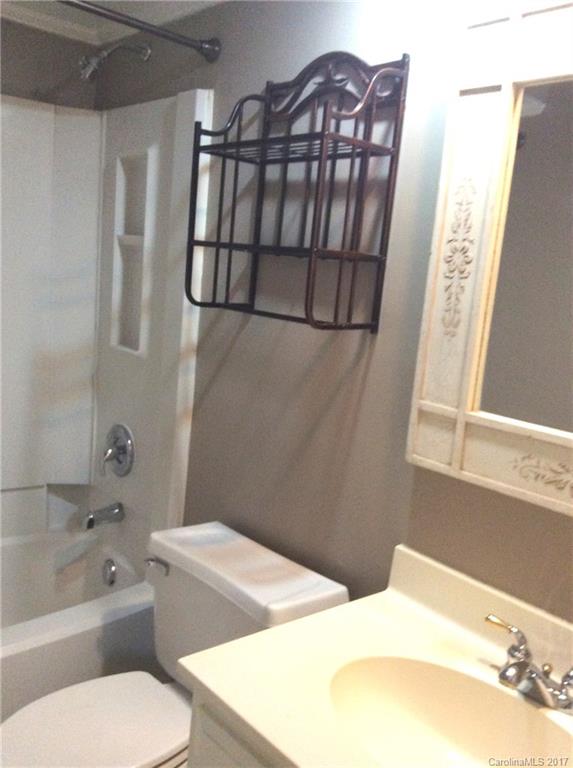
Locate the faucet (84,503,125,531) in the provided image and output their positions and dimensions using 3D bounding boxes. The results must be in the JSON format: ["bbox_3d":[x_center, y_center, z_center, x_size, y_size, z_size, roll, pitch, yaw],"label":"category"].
[{"bbox_3d":[-0.632,0.455,2.452,0.135,0.075,0.060,-4,13,-41],"label":"faucet"}]

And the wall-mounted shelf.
[{"bbox_3d":[0.000,-0.456,1.626,0.220,0.628,0.465,-4,13,-41],"label":"wall-mounted shelf"}]

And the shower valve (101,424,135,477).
[{"bbox_3d":[-0.607,0.238,2.462,0.062,0.175,0.175,-4,13,-41],"label":"shower valve"}]

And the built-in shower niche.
[{"bbox_3d":[-0.503,-0.433,2.374,0.050,0.652,0.225,-4,13,-41],"label":"built-in shower niche"}]

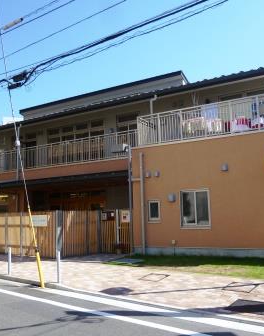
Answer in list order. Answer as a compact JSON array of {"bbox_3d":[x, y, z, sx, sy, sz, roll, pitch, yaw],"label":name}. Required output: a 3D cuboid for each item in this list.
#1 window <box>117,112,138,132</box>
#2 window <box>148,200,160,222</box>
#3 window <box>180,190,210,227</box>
[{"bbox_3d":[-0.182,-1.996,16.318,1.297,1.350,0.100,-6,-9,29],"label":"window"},{"bbox_3d":[0.872,1.665,12.821,0.505,0.826,0.100,-6,-9,29],"label":"window"},{"bbox_3d":[2.277,1.481,12.048,1.094,1.368,0.120,-6,-9,29],"label":"window"}]

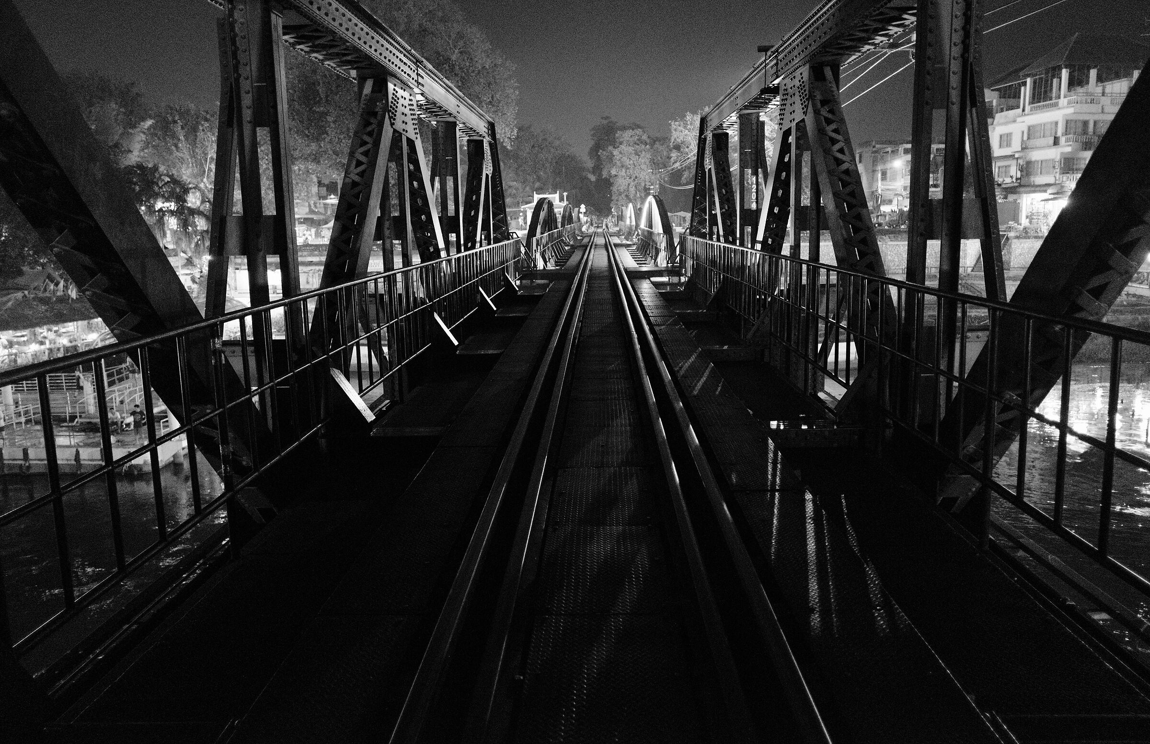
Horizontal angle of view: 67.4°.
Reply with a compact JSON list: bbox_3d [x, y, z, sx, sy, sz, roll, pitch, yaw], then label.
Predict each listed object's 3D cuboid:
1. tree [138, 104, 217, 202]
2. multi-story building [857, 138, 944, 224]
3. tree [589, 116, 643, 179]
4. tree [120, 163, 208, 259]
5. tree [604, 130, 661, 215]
[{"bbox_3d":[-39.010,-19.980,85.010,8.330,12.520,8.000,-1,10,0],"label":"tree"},{"bbox_3d":[41.360,-23.640,108.010,10.500,10.230,8.500,-1,10,0],"label":"multi-story building"},{"bbox_3d":[7.150,-32.580,140.020,9.770,17.070,9.500,-1,10,0],"label":"tree"},{"bbox_3d":[-29.260,-11.500,62.010,6.910,6.800,6.300,-1,10,0],"label":"tree"},{"bbox_3d":[7.730,-25.880,115.010,7.670,12.750,7.500,-1,10,0],"label":"tree"}]

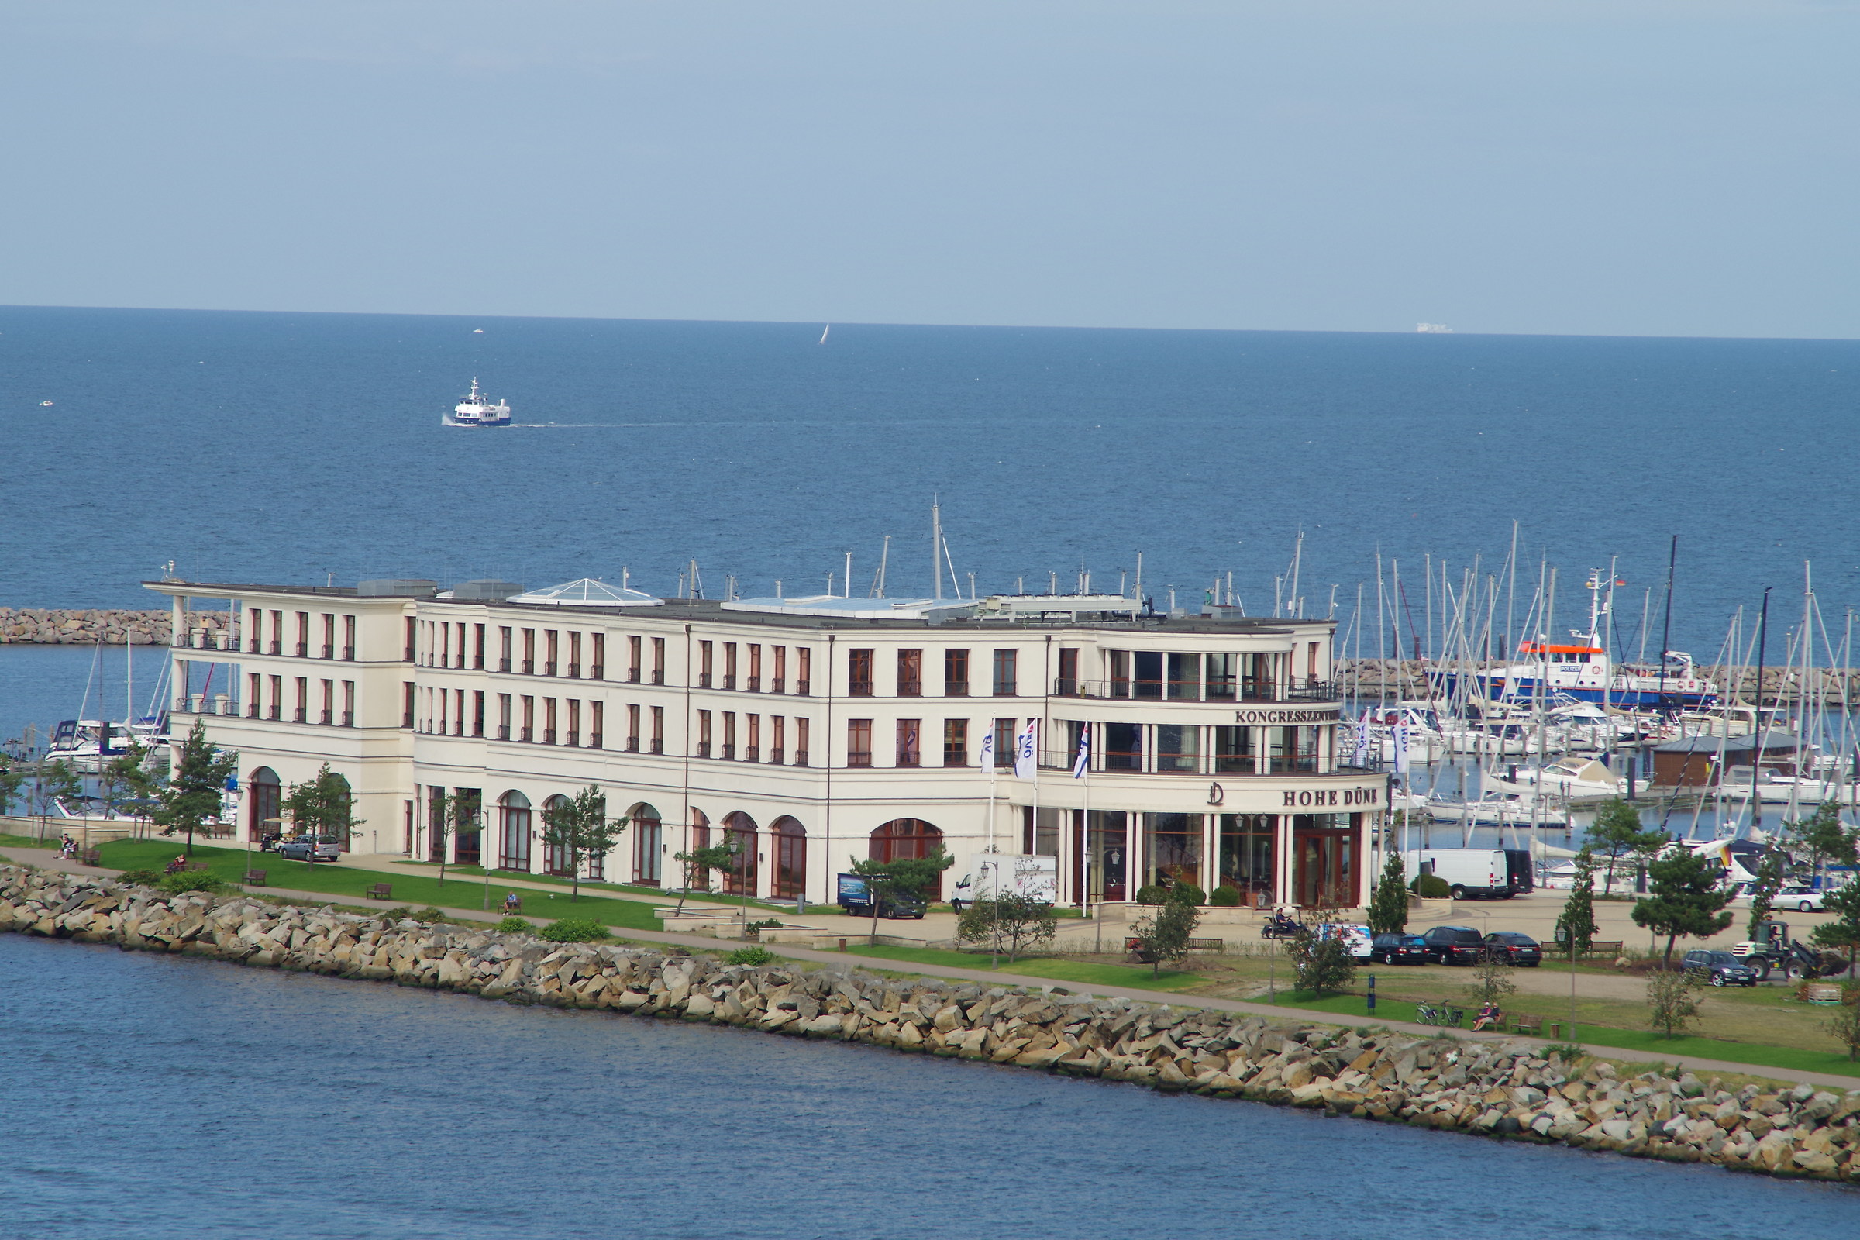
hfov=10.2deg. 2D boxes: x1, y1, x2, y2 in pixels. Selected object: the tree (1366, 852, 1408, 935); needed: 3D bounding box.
[{"bbox_3d":[22.878,13.969,522.437,2.180,5.100,2.180,1,2,0],"label":"tree"}]

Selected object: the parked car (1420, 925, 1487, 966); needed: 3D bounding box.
[{"bbox_3d":[25.655,15.974,513.466,1.920,1.760,4.800,0,2,-18],"label":"parked car"}]

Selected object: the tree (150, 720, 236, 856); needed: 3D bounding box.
[{"bbox_3d":[-41.495,9.440,587.783,4.830,7.660,4.830,1,2,0],"label":"tree"}]

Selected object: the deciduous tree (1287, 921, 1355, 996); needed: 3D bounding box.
[{"bbox_3d":[18.707,16.248,499.445,3.270,3.688,3.107,1,2,0],"label":"deciduous tree"}]

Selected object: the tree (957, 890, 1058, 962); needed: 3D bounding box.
[{"bbox_3d":[3.811,15.360,521.261,5.083,3.558,4.829,1,2,0],"label":"tree"}]

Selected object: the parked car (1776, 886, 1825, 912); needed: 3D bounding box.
[{"bbox_3d":[46.089,15.020,562.215,4.300,1.360,1.720,1,2,-10],"label":"parked car"}]

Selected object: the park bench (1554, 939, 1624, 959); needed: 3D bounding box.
[{"bbox_3d":[32.564,16.379,519.128,3.750,0.850,0.650,1,2,-16],"label":"park bench"}]

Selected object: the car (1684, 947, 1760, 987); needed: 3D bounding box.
[{"bbox_3d":[38.968,17.131,515.003,1.880,1.700,4.620,0,2,-29],"label":"car"}]

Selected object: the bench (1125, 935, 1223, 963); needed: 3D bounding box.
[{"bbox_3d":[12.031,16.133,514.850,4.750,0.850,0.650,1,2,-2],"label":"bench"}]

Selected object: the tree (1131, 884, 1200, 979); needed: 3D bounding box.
[{"bbox_3d":[11.564,15.238,511.054,3.418,4.699,3.247,1,2,0],"label":"tree"}]

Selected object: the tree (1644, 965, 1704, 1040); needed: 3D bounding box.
[{"bbox_3d":[32.938,16.996,462.470,2.580,3.190,2.580,1,2,0],"label":"tree"}]

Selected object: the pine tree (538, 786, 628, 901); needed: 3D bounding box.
[{"bbox_3d":[-18.797,12.146,566.008,4.889,6.309,4.645,1,2,0],"label":"pine tree"}]

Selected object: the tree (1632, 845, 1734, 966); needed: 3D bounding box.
[{"bbox_3d":[37.946,14.483,525.590,5.126,6.261,4.870,1,2,0],"label":"tree"}]

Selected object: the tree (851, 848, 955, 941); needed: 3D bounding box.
[{"bbox_3d":[-1.412,13.771,519.992,5.210,4.750,4.950,1,2,0],"label":"tree"}]

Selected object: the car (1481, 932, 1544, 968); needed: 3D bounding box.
[{"bbox_3d":[29.323,16.647,527.921,1.870,1.500,4.800,0,2,-20],"label":"car"}]

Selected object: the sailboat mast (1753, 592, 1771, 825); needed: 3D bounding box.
[{"bbox_3d":[50.943,5.884,640.000,0.300,15.714,0.250,3,2,0],"label":"sailboat mast"}]

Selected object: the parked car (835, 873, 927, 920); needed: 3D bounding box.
[{"bbox_3d":[-2.571,14.802,558.319,1.930,2.100,5.100,0,2,-40],"label":"parked car"}]

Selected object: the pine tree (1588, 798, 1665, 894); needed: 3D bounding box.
[{"bbox_3d":[38.315,12.514,574.461,4.240,5.310,4.240,1,2,0],"label":"pine tree"}]

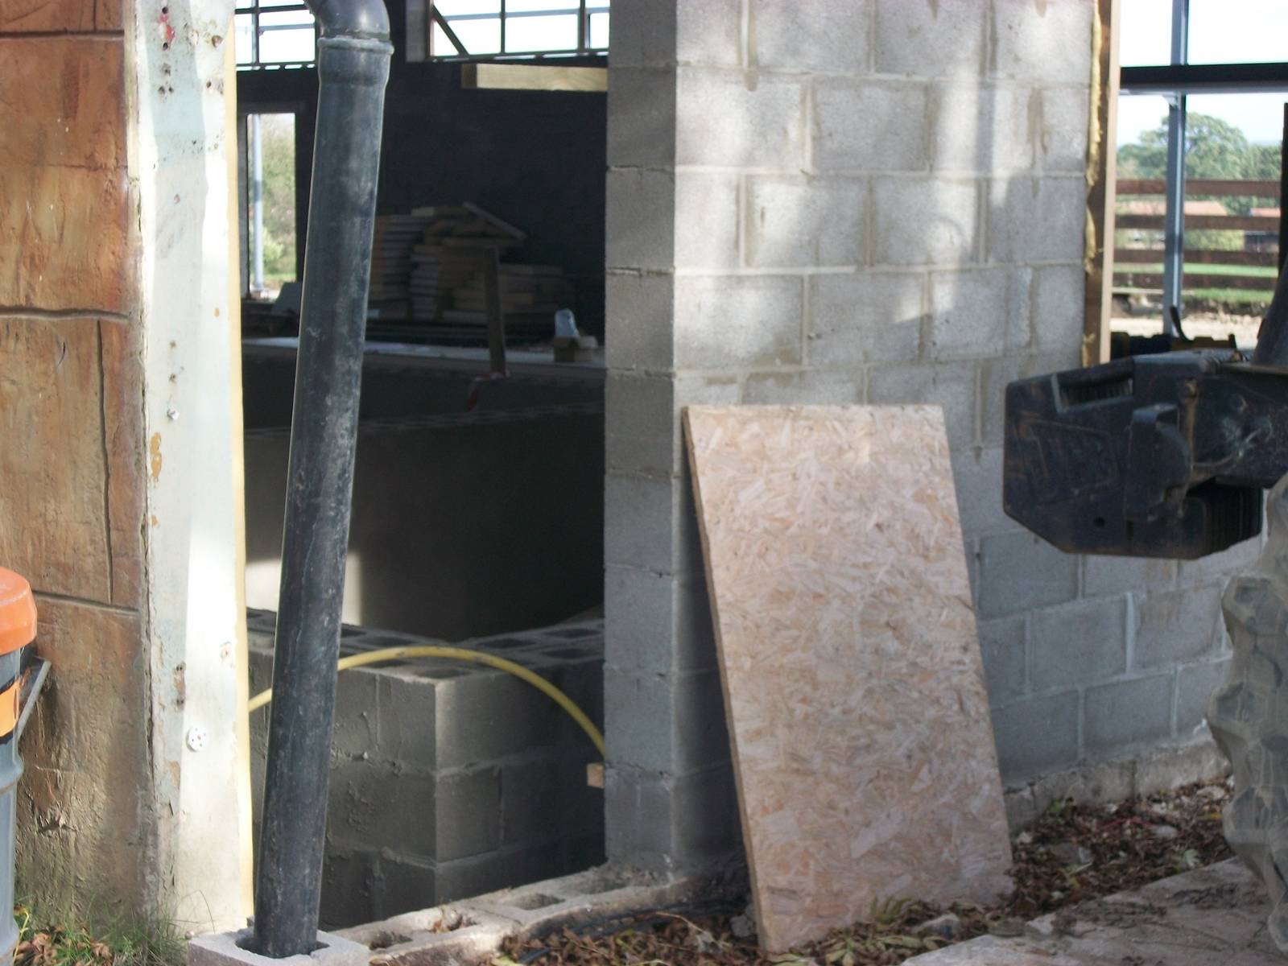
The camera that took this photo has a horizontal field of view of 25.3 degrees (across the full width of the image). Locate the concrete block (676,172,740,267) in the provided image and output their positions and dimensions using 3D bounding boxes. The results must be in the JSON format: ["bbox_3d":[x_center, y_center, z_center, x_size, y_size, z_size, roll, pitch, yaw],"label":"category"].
[{"bbox_3d":[0.067,-0.590,6.449,0.215,0.215,0.215,6,9,43],"label":"concrete block"}]

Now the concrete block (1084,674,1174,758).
[{"bbox_3d":[1.225,0.632,7.802,0.215,0.215,0.440,6,8,43],"label":"concrete block"}]

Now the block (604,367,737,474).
[{"bbox_3d":[0.065,-0.143,6.498,0.215,0.215,0.215,6,9,43],"label":"block"}]

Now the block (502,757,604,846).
[{"bbox_3d":[-0.271,0.770,7.302,0.215,0.215,0.440,6,9,43],"label":"block"}]

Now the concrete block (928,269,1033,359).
[{"bbox_3d":[0.764,-0.442,7.202,0.215,0.215,0.440,6,9,43],"label":"concrete block"}]

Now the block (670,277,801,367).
[{"bbox_3d":[0.144,-0.375,6.554,0.215,0.215,0.440,6,9,43],"label":"block"}]

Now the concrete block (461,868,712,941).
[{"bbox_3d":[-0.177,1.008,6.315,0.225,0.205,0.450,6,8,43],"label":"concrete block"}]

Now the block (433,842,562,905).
[{"bbox_3d":[-0.427,1.007,7.098,0.215,0.215,0.440,6,8,43],"label":"block"}]

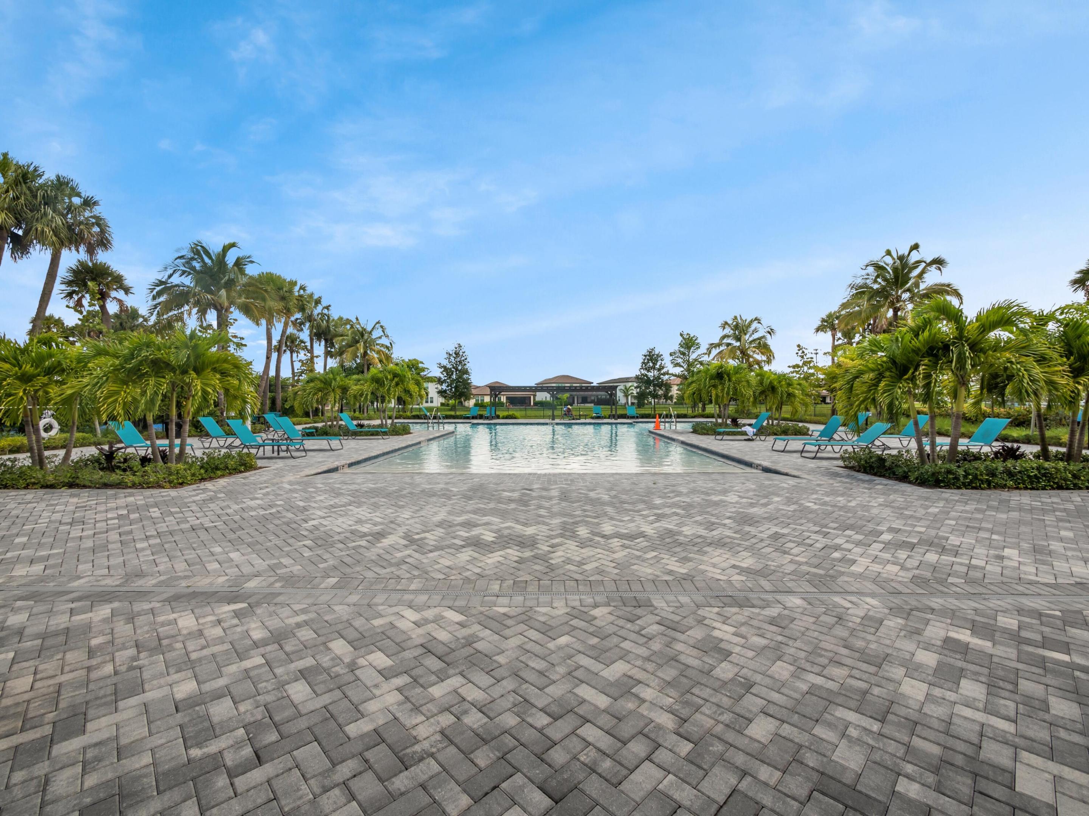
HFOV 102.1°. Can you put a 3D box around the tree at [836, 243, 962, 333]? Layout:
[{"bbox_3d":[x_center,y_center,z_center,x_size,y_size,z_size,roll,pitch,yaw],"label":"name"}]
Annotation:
[{"bbox_3d":[18.102,-3.666,22.440,6.100,9.400,6.100,0,1,1],"label":"tree"}]

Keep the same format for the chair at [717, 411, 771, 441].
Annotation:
[{"bbox_3d":[7.169,0.673,15.915,1.757,0.947,0.600,0,1,-2],"label":"chair"}]

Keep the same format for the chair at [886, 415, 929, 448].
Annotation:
[{"bbox_3d":[10.903,0.714,13.695,1.763,0.942,0.600,0,1,1],"label":"chair"}]

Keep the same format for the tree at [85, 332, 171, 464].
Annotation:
[{"bbox_3d":[-8.797,-0.155,9.377,1.750,2.940,1.750,0,1,0],"label":"tree"}]

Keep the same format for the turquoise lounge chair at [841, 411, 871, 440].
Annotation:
[{"bbox_3d":[10.744,0.665,15.995,1.739,0.960,0.600,0,1,2],"label":"turquoise lounge chair"}]

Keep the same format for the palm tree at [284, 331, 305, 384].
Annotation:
[{"bbox_3d":[-26.123,-3.645,45.932,2.100,8.791,2.100,0,1,0],"label":"palm tree"}]

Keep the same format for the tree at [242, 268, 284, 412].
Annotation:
[{"bbox_3d":[-18.890,-4.137,29.433,3.100,10.100,3.100,0,1,1],"label":"tree"}]

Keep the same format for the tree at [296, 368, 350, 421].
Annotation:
[{"bbox_3d":[-10.025,-0.342,19.977,2.250,2.986,2.250,0,1,0],"label":"tree"}]

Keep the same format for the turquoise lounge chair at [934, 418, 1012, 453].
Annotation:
[{"bbox_3d":[10.677,0.760,11.191,1.771,0.936,0.600,0,1,-2],"label":"turquoise lounge chair"}]

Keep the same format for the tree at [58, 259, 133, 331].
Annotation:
[{"bbox_3d":[-22.374,-3.168,21.934,2.600,8.578,2.600,0,1,0],"label":"tree"}]

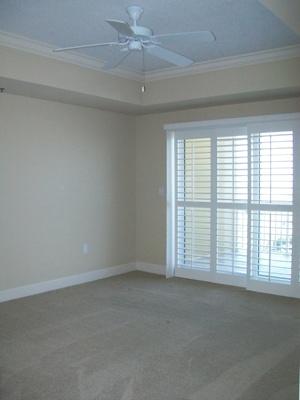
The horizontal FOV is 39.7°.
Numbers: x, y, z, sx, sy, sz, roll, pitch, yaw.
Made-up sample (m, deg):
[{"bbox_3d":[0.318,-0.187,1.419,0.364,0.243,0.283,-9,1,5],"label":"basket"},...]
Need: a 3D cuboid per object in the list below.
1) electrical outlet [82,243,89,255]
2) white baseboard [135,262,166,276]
[{"bbox_3d":[-0.888,0.671,5.747,0.010,0.118,0.075,3,5,41],"label":"electrical outlet"},{"bbox_3d":[0.003,1.054,6.359,0.600,0.132,0.018,3,5,41],"label":"white baseboard"}]

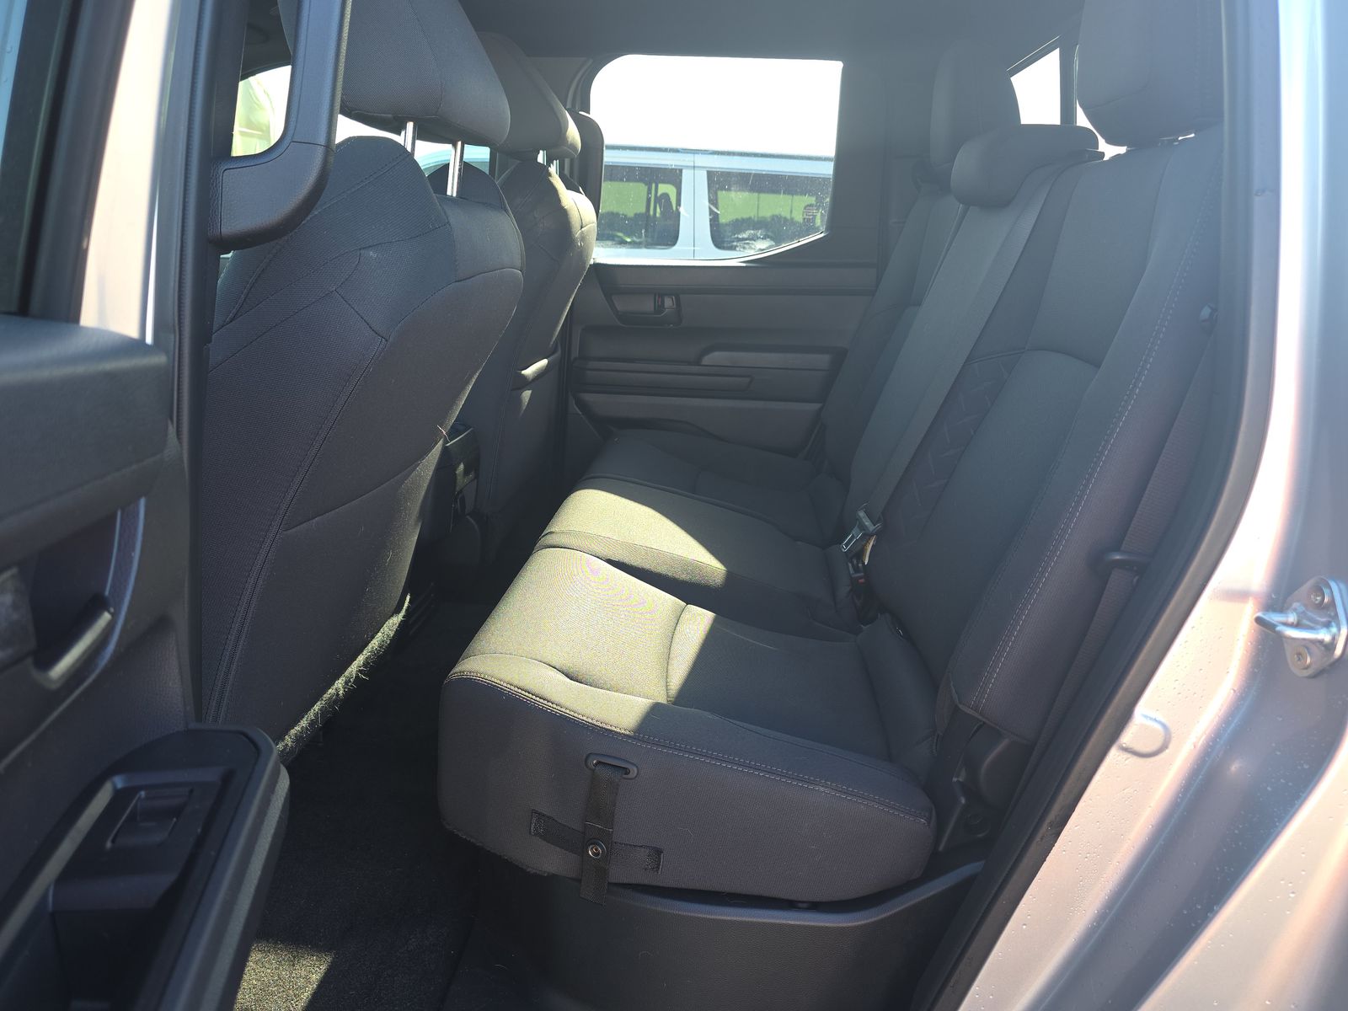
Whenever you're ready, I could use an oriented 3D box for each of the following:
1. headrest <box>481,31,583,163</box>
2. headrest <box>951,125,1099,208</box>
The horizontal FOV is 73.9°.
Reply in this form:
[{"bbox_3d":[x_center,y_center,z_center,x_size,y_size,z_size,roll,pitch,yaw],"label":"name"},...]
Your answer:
[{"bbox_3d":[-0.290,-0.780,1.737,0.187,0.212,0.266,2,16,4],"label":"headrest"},{"bbox_3d":[0.529,-0.511,1.371,0.163,0.118,0.266,2,16,4],"label":"headrest"}]

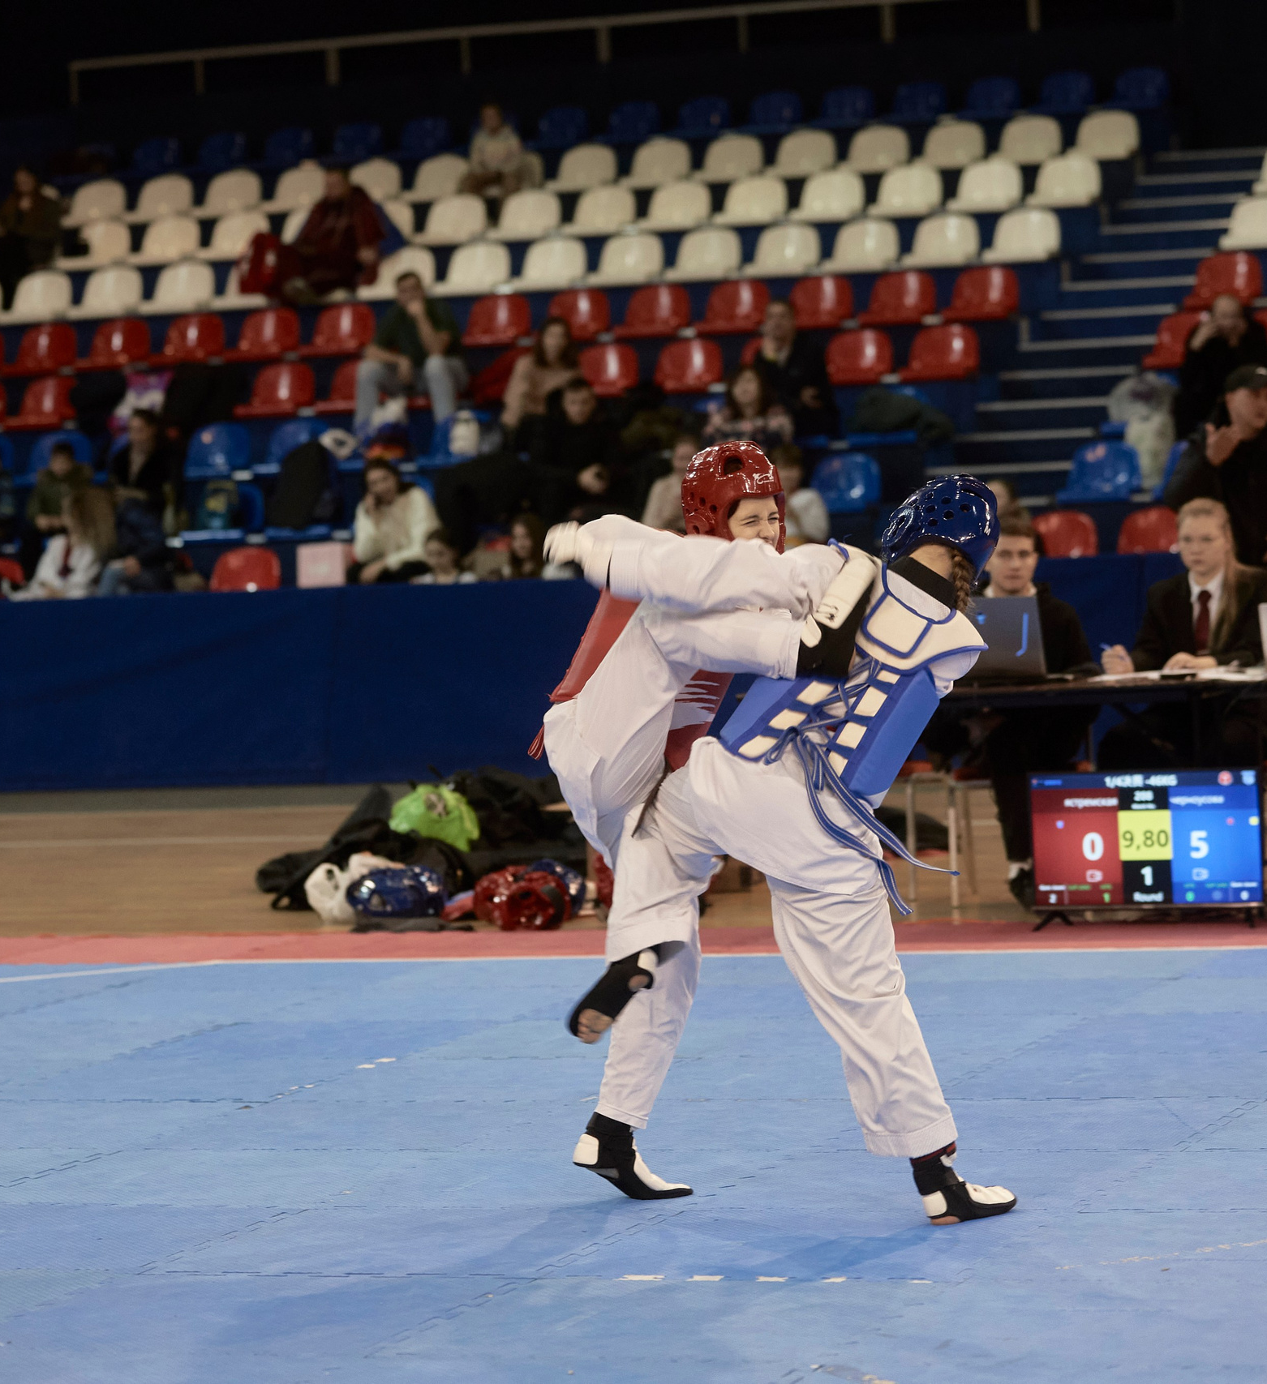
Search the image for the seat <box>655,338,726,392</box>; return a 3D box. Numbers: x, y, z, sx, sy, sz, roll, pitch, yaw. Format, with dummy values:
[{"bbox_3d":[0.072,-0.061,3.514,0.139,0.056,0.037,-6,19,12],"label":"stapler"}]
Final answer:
[{"bbox_3d":[0.280,-1.795,28.663,0.410,0.315,0.390,-2,3,18],"label":"seat"}]

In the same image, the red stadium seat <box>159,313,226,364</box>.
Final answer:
[{"bbox_3d":[-2.917,-2.299,33.791,0.400,0.305,0.390,-2,3,20],"label":"red stadium seat"}]

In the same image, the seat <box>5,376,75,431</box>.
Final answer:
[{"bbox_3d":[-3.486,-1.693,30.445,0.410,0.320,0.380,-2,3,19],"label":"seat"}]

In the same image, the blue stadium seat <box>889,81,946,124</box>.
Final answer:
[{"bbox_3d":[1.783,-3.691,32.461,0.410,0.310,0.370,-2,3,20],"label":"blue stadium seat"}]

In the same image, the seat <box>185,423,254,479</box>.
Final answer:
[{"bbox_3d":[-2.340,-1.340,28.814,0.397,0.299,0.372,-2,3,19],"label":"seat"}]

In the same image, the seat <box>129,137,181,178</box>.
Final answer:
[{"bbox_3d":[-3.089,-3.459,33.566,0.395,0.290,0.355,-2,3,20],"label":"seat"}]

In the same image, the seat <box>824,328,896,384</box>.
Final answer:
[{"bbox_3d":[1.203,-1.759,27.210,0.395,0.290,0.355,-2,3,20],"label":"seat"}]

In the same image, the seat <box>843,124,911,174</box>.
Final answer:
[{"bbox_3d":[1.509,-3.405,32.583,0.397,0.299,0.372,-2,3,19],"label":"seat"}]

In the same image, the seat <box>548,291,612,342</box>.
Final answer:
[{"bbox_3d":[-0.344,-2.147,29.770,0.400,0.315,0.370,-2,3,20],"label":"seat"}]

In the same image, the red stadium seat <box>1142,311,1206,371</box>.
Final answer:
[{"bbox_3d":[2.891,-1.840,27.115,0.410,0.310,0.370,-2,3,20],"label":"red stadium seat"}]

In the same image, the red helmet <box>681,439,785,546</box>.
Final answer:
[{"bbox_3d":[0.212,-0.393,10.750,0.205,0.250,0.240,-5,14,-45],"label":"red helmet"}]

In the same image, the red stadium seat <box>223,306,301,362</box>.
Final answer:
[{"bbox_3d":[-2.237,-2.138,31.071,0.410,0.320,0.380,-2,3,19],"label":"red stadium seat"}]

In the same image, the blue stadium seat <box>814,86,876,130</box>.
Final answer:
[{"bbox_3d":[1.359,-3.776,33.626,0.410,0.300,0.380,-2,3,18],"label":"blue stadium seat"}]

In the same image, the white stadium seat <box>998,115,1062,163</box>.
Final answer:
[{"bbox_3d":[2.405,-3.342,31.330,0.410,0.310,0.370,-2,3,20],"label":"white stadium seat"}]

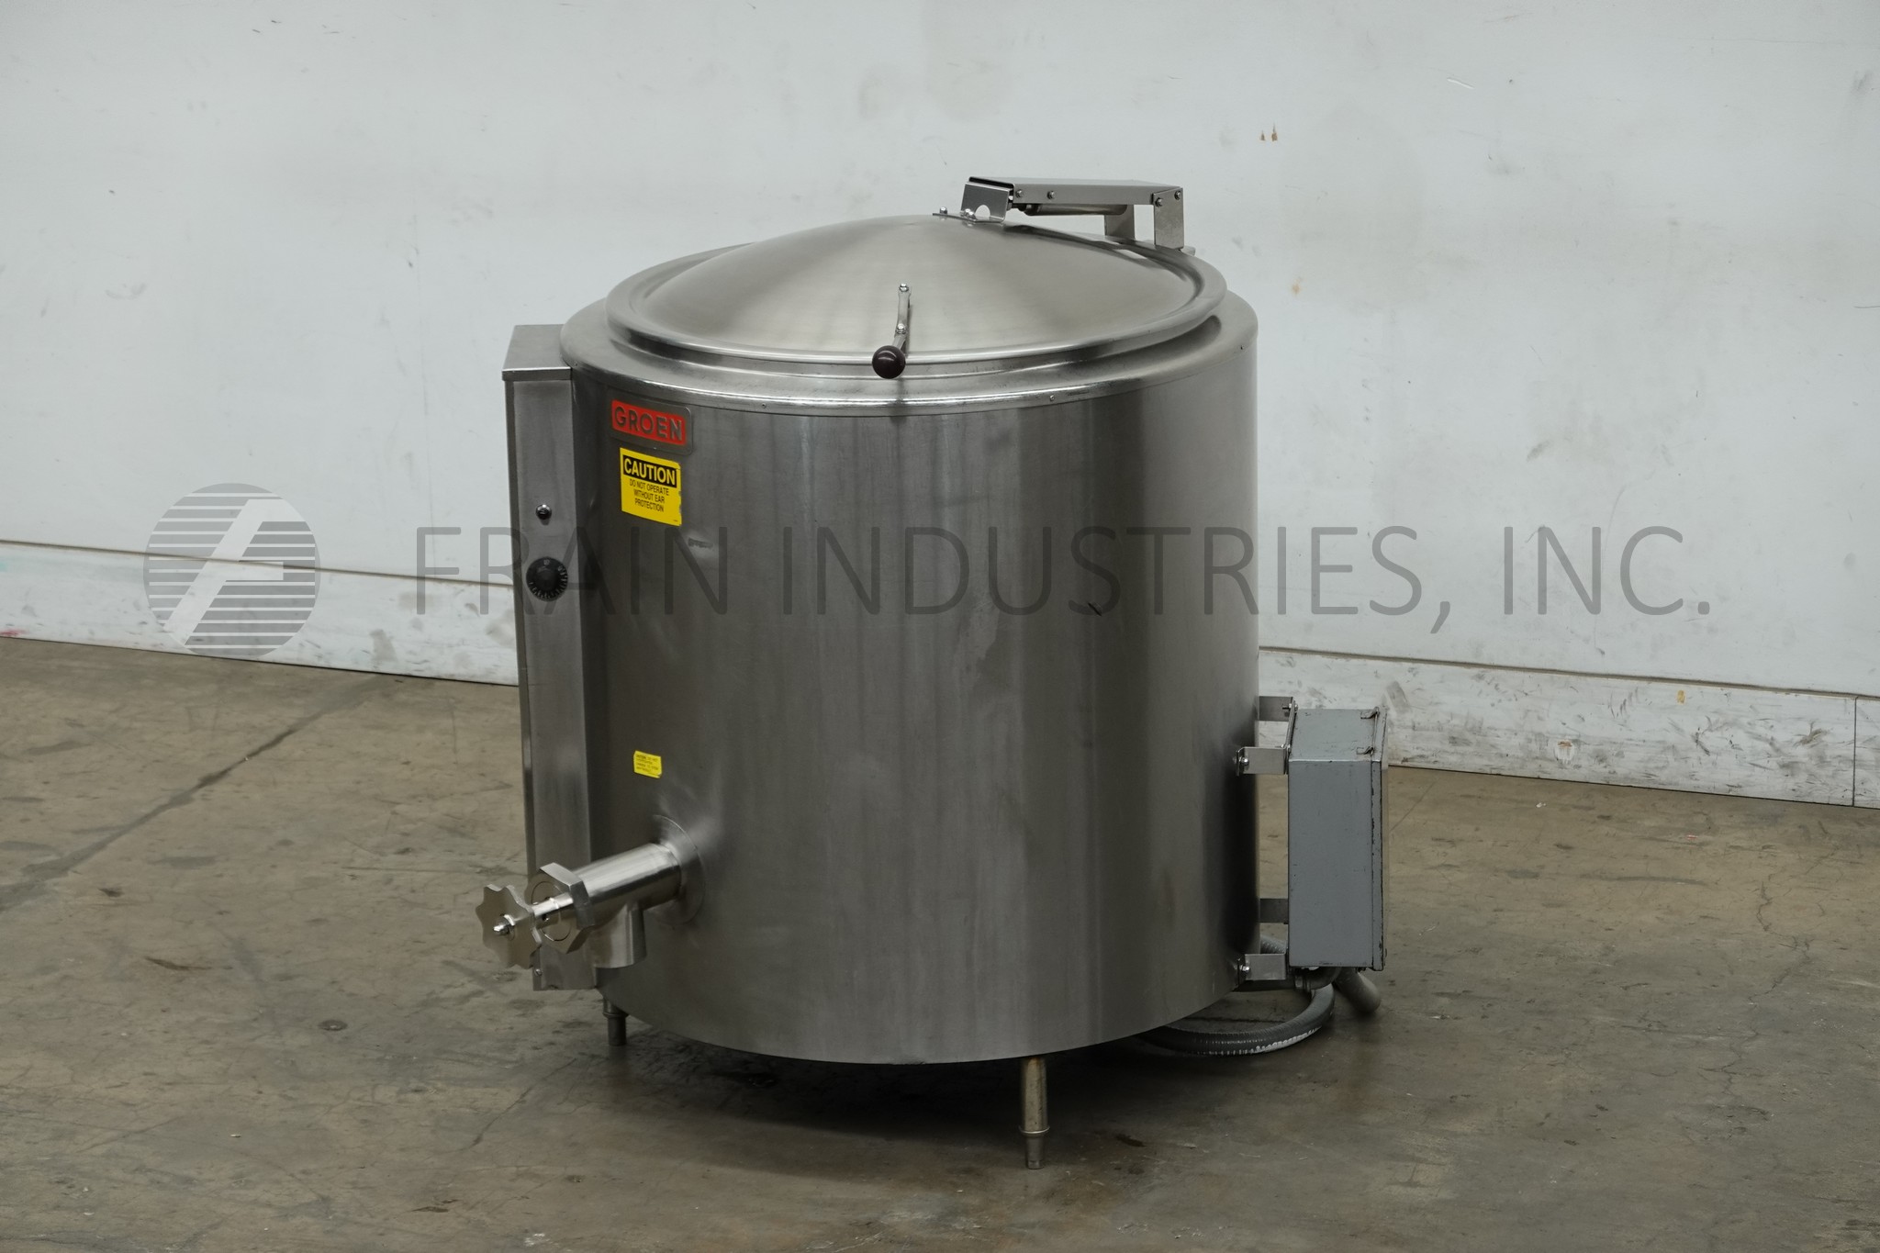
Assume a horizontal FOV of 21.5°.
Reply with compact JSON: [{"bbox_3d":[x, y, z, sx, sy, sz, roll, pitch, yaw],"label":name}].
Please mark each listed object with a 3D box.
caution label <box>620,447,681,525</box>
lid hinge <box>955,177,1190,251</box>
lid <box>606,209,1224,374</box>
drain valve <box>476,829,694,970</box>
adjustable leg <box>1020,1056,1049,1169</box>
[{"bbox_3d":[-0.393,-0.187,6.713,0.005,0.089,0.123,-16,21,-42],"label":"caution label"},{"bbox_3d":[0.191,-0.596,7.167,0.349,0.140,0.102,-15,20,-39],"label":"lid hinge"},{"bbox_3d":[-0.035,-0.510,6.981,0.875,0.120,0.875,0,16,5],"label":"lid"},{"bbox_3d":[-0.476,0.391,6.727,0.130,0.175,0.344,12,21,41],"label":"drain valve"},{"bbox_3d":[0.128,0.665,6.848,0.041,0.178,0.041,-1,16,0],"label":"adjustable leg"}]

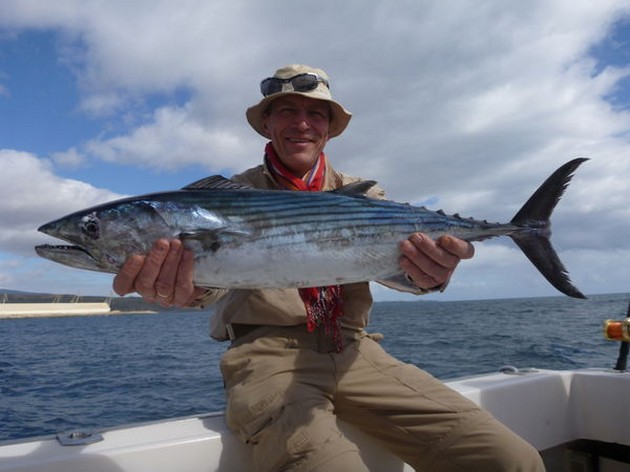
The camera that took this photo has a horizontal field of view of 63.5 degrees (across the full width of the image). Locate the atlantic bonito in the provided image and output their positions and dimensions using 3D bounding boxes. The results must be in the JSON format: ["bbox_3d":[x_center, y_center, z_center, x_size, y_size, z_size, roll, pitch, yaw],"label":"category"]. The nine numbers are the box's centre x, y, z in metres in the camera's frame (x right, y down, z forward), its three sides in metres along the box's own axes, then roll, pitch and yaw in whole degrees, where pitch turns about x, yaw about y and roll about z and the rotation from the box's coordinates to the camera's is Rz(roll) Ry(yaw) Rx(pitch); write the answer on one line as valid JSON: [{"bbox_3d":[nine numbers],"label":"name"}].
[{"bbox_3d":[0.014,-0.009,0.670,0.720,0.185,0.095,0,-3,-6],"label":"atlantic bonito"}]

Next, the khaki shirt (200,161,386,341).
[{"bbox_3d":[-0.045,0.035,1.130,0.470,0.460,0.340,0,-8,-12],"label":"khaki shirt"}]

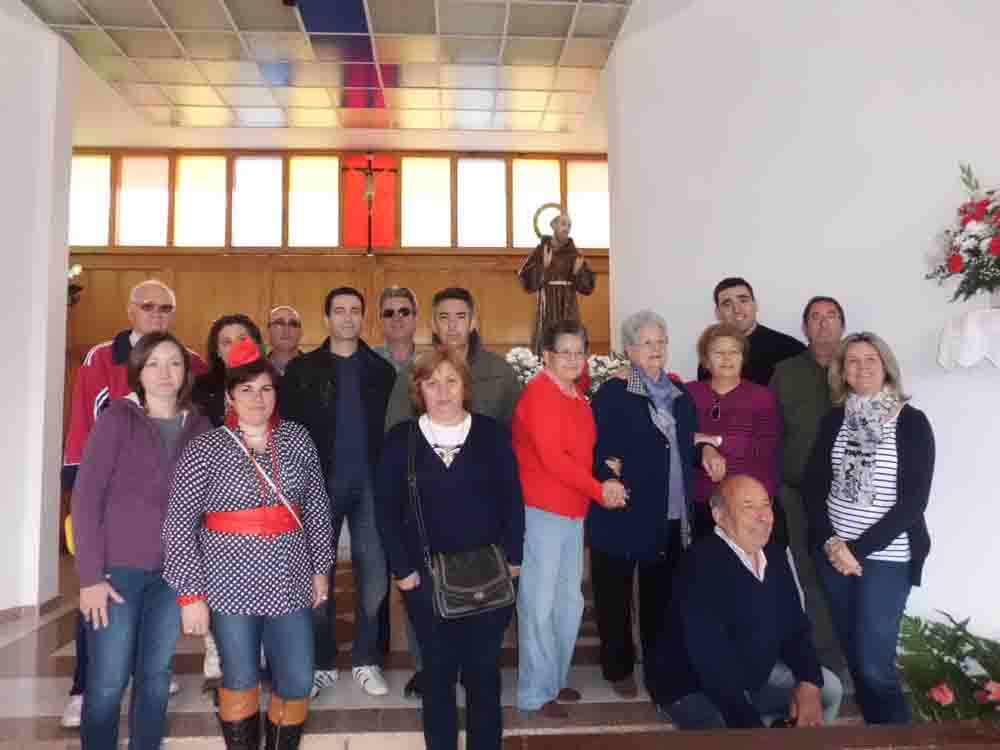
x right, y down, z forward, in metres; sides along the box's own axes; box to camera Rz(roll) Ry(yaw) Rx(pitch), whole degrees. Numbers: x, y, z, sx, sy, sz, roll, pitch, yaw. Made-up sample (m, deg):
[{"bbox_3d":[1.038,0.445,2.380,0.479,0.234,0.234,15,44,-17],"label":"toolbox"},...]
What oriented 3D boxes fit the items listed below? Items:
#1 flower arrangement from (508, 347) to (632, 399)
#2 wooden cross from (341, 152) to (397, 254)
[{"bbox_3d":[0.382,-0.003,4.250,0.740,0.340,0.450,0,-4,-3],"label":"flower arrangement"},{"bbox_3d":[-1.534,-2.020,8.900,0.660,1.240,0.140,0,-4,-3],"label":"wooden cross"}]

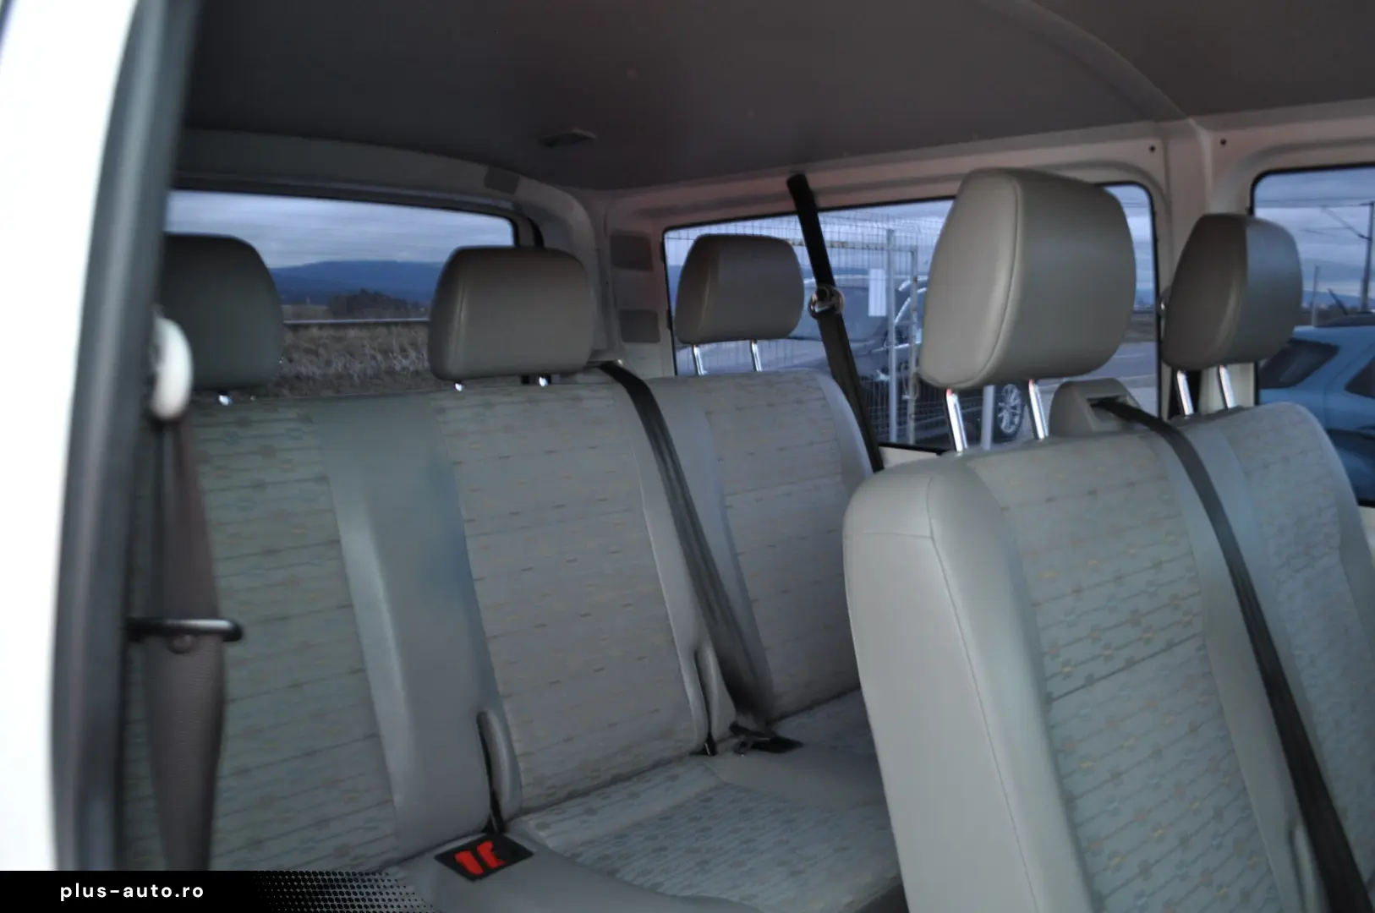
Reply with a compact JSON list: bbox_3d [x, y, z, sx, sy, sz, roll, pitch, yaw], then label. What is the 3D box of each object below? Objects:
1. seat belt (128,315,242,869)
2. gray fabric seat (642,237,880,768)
[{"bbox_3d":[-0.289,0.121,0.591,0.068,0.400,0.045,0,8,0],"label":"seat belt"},{"bbox_3d":[0.263,0.134,1.746,0.500,1.020,0.660,-7,11,-41],"label":"gray fabric seat"}]

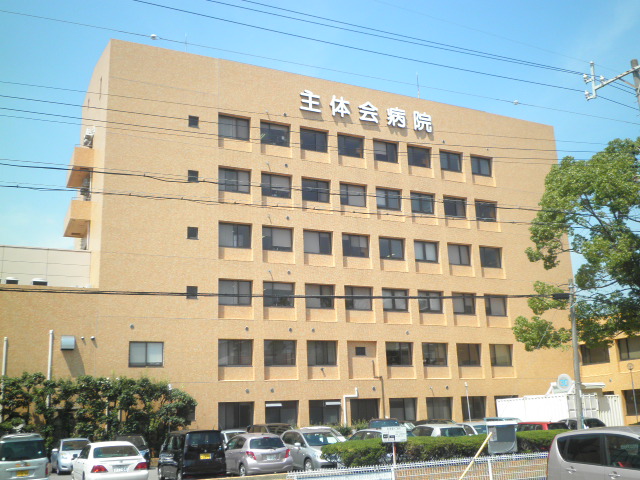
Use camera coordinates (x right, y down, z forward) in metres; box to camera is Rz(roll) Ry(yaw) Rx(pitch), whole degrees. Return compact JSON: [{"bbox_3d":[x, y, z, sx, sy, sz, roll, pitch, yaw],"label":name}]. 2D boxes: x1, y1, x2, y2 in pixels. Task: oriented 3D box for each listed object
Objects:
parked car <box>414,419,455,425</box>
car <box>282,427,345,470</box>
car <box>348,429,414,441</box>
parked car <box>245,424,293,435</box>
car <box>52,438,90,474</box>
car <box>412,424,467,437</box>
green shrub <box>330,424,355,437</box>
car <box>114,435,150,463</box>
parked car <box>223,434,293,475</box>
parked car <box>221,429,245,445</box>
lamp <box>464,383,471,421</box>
[{"bbox_3d":[6.711,11.144,38.289,1.720,1.580,4.200,5,-15,-26],"label":"parked car"},{"bbox_3d":[-0.148,8.160,25.941,1.530,1.580,3.650,5,-15,-26],"label":"car"},{"bbox_3d":[2.253,8.610,27.839,1.700,1.450,4.150,5,-15,-26],"label":"car"},{"bbox_3d":[-2.452,10.745,35.598,1.720,1.670,4.300,5,-15,-26],"label":"parked car"},{"bbox_3d":[-11.425,10.011,30.932,1.695,1.520,3.850,5,-15,-26],"label":"car"},{"bbox_3d":[4.680,8.739,28.761,1.600,1.500,3.650,5,-15,-26],"label":"car"},{"bbox_3d":[1.301,11.366,38.500,1.400,1.350,1.300,5,-15,-26],"label":"green shrub"},{"bbox_3d":[-9.303,10.243,31.988,1.660,1.520,3.900,5,-15,-26],"label":"car"},{"bbox_3d":[-2.584,8.196,25.658,1.695,1.500,3.885,5,-15,-26],"label":"parked car"},{"bbox_3d":[-4.528,10.672,34.382,1.690,1.530,4.000,5,-15,-26],"label":"parked car"},{"bbox_3d":[9.465,10.916,42.000,0.250,3.750,0.250,5,-15,-26],"label":"lamp"}]

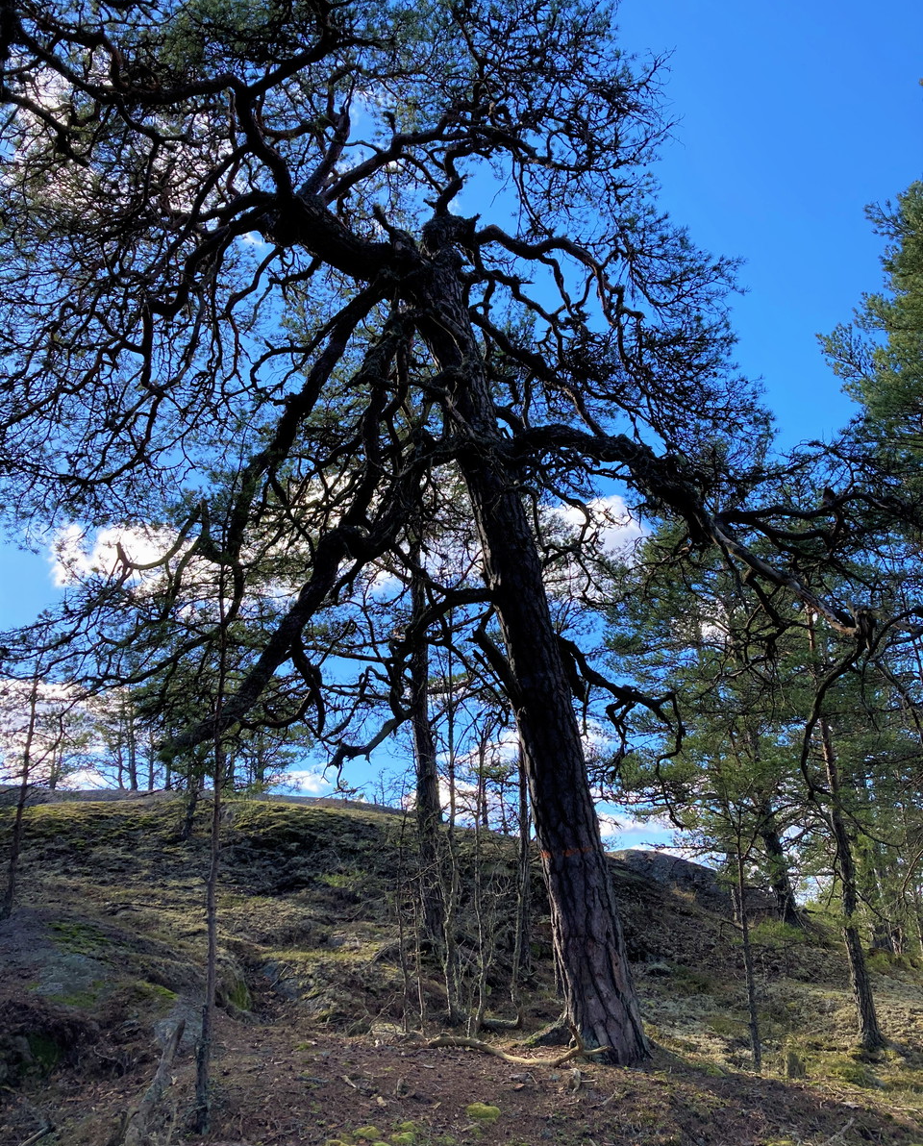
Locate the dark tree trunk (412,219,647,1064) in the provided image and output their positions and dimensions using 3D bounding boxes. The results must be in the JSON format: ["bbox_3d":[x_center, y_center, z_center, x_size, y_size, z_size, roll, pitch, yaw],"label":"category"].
[{"bbox_3d":[0.442,0.172,8.052,0.680,6.940,0.660,-10,-14,-3],"label":"dark tree trunk"}]

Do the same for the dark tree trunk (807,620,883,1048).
[{"bbox_3d":[4.345,2.835,11.472,0.300,4.790,0.300,-2,-17,-1],"label":"dark tree trunk"}]

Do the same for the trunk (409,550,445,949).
[{"bbox_3d":[-0.470,2.146,12.938,0.380,5.090,0.360,-3,-17,-1],"label":"trunk"}]

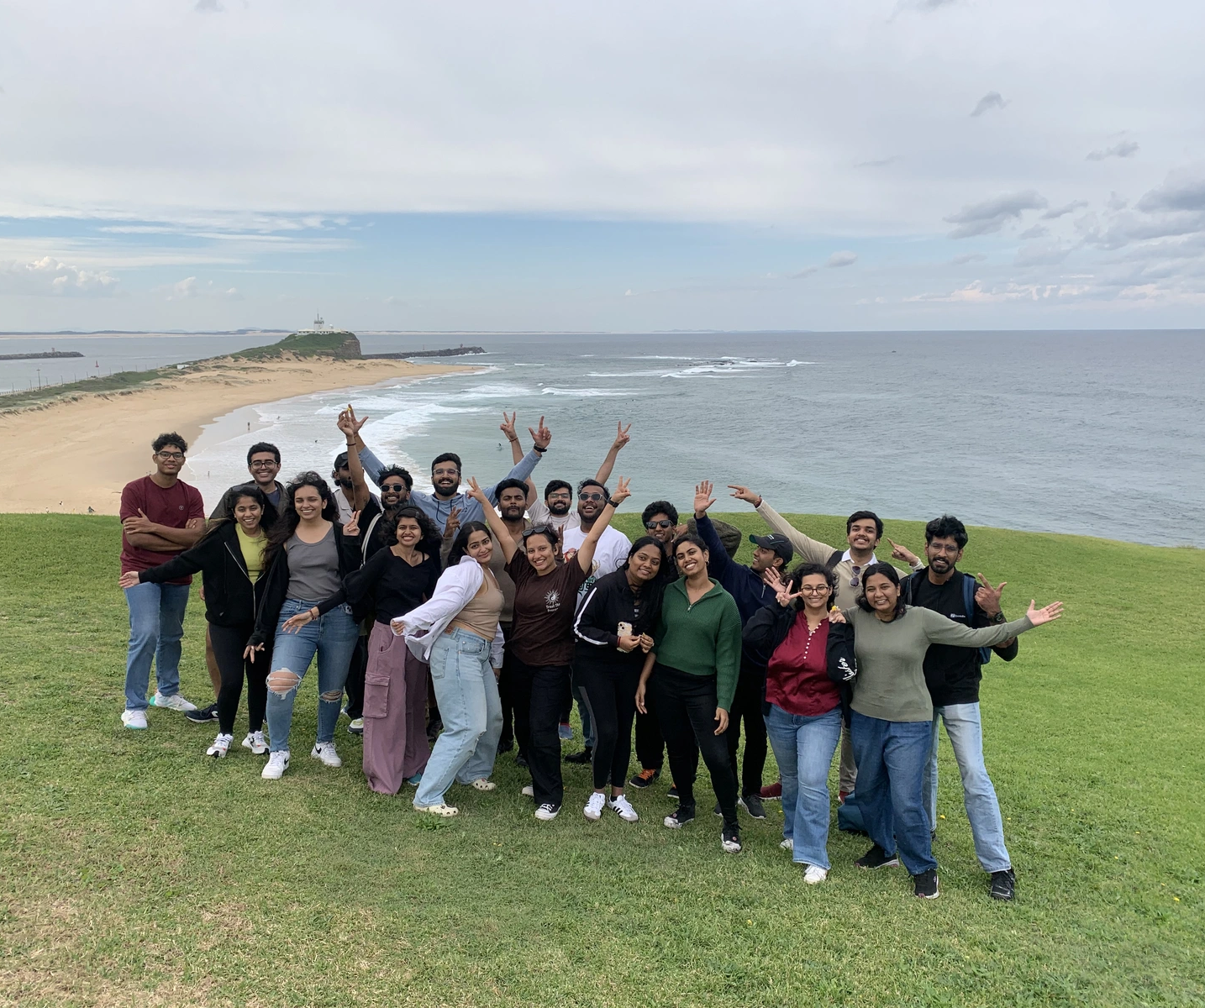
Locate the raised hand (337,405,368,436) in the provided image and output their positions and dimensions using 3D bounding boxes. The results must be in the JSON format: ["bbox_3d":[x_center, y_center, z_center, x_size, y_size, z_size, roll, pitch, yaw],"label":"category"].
[{"bbox_3d":[-1.386,-0.460,5.600,0.160,0.170,0.090,-5,10,-8],"label":"raised hand"}]

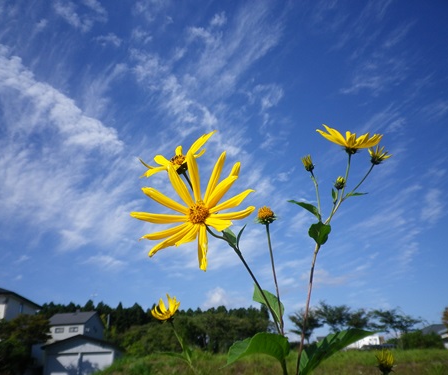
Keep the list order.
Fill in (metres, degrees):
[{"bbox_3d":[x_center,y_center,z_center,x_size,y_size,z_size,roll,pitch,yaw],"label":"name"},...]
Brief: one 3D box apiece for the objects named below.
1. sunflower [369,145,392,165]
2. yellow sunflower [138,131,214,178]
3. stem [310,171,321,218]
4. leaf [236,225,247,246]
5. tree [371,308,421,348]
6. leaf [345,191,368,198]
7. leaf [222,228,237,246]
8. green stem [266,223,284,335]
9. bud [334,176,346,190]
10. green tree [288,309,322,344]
[{"bbox_3d":[0.205,-0.043,0.530,0.031,0.027,0.030,12,-18,0],"label":"sunflower"},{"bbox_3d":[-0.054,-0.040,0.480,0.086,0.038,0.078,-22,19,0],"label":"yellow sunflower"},{"bbox_3d":[0.118,0.009,0.520,0.006,0.060,0.005,-10,-15,0],"label":"stem"},{"bbox_3d":[0.015,0.042,0.355,0.007,0.021,0.008,18,-14,0],"label":"leaf"},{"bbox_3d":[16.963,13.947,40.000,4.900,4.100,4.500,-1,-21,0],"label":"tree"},{"bbox_3d":[0.170,0.009,0.520,0.030,0.008,0.012,-1,-21,0],"label":"leaf"},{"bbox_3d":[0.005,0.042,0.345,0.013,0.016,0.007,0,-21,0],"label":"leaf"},{"bbox_3d":[0.046,0.081,0.360,0.007,0.104,0.006,-8,-13,0],"label":"green stem"},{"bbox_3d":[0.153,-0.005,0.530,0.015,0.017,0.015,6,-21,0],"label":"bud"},{"bbox_3d":[8.981,15.650,45.000,3.700,4.250,3.700,0,-21,0],"label":"green tree"}]

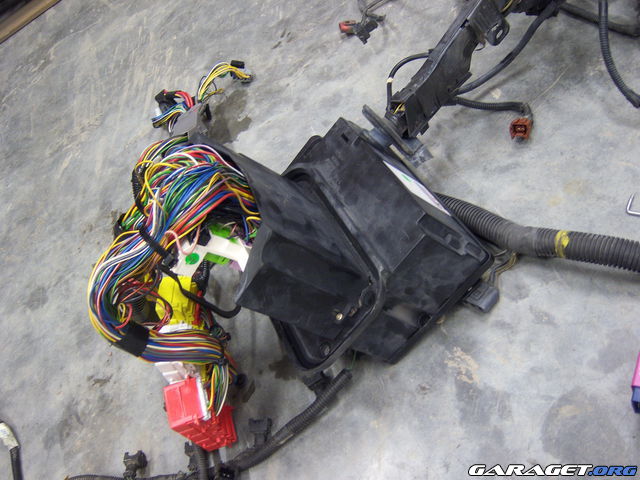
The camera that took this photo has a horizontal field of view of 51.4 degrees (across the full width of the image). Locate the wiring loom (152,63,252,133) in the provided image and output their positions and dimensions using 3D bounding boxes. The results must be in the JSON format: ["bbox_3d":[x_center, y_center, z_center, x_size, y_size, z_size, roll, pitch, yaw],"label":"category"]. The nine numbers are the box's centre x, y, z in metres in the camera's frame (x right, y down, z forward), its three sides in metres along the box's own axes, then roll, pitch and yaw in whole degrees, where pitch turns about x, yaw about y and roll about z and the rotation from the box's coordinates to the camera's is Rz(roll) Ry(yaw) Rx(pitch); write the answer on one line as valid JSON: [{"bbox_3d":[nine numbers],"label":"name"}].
[{"bbox_3d":[-0.164,-0.187,0.906,0.078,0.048,0.150,23,64,12],"label":"wiring loom"}]

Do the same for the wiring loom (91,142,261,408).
[{"bbox_3d":[-0.154,0.033,0.742,0.175,0.120,0.285,-2,61,-1],"label":"wiring loom"}]

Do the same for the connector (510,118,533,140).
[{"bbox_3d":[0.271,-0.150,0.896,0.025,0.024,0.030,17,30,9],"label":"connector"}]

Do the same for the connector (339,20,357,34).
[{"bbox_3d":[0.041,-0.318,0.996,0.025,0.014,0.017,0,61,0],"label":"connector"}]

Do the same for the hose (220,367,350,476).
[{"bbox_3d":[-0.035,0.190,0.710,0.165,0.022,0.038,-34,66,-17],"label":"hose"}]

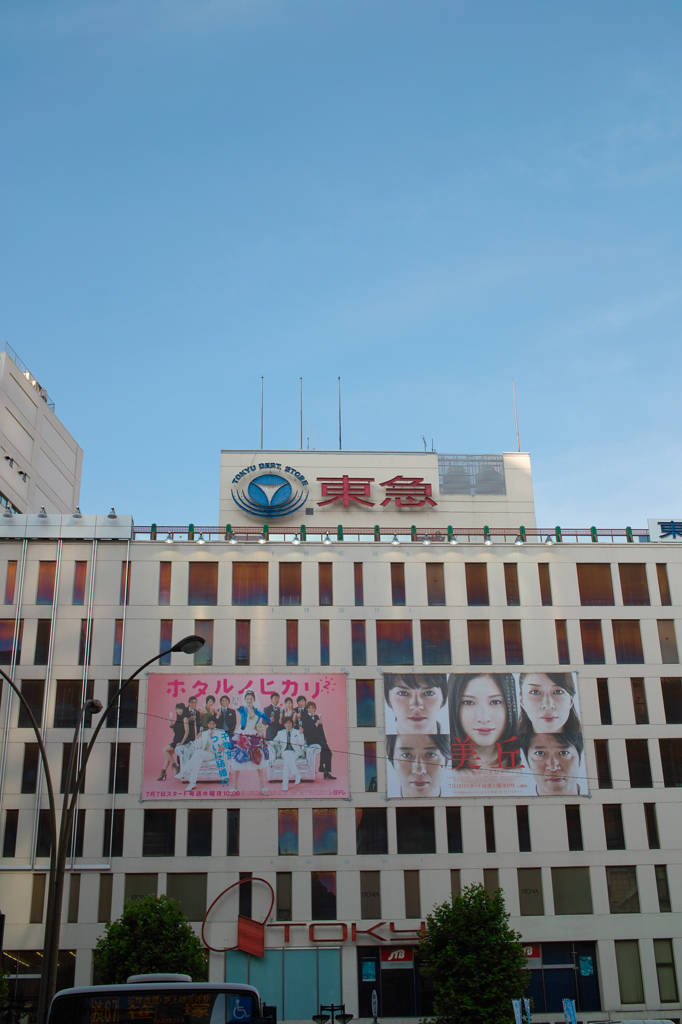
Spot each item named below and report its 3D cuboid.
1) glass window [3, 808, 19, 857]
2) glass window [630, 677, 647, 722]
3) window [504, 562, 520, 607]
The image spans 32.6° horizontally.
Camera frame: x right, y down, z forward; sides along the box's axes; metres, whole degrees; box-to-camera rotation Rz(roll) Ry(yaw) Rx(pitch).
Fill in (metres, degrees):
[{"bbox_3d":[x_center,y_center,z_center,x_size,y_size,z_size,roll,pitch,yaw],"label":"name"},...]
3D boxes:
[{"bbox_3d":[-18.784,18.314,66.406,0.690,2.655,0.150,0,-24,-4],"label":"glass window"},{"bbox_3d":[18.783,11.858,73.158,0.851,2.926,0.200,0,-22,-4],"label":"glass window"},{"bbox_3d":[11.024,4.683,75.041,0.849,2.875,0.150,0,-21,-4],"label":"window"}]

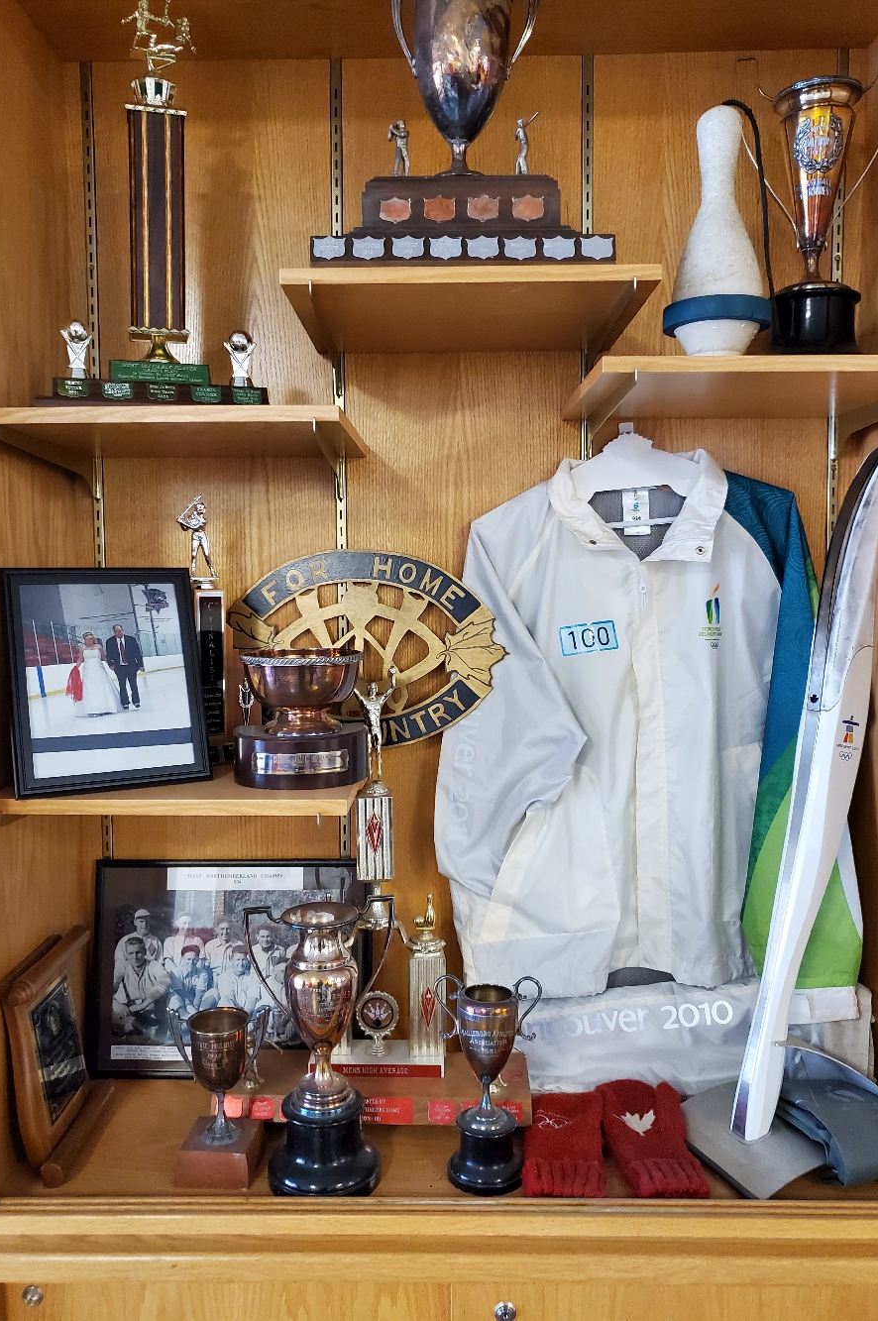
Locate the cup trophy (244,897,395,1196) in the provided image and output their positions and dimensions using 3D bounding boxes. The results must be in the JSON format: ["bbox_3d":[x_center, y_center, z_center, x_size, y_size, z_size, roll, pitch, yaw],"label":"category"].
[{"bbox_3d":[-0.146,0.456,1.210,0.187,0.341,0.137,-1,4,-3],"label":"cup trophy"}]

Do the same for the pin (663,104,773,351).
[{"bbox_3d":[0.340,-0.518,1.209,0.130,0.316,0.130,1,4,16],"label":"pin"}]

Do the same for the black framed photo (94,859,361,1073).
[{"bbox_3d":[-0.309,0.459,1.490,0.418,0.314,0.022,-2,-11,1],"label":"black framed photo"}]

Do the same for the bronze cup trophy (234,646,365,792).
[{"bbox_3d":[-0.186,0.075,1.343,0.180,0.169,0.174,-1,4,-5],"label":"bronze cup trophy"}]

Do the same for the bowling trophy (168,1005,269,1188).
[{"bbox_3d":[-0.269,0.525,1.217,0.125,0.204,0.088,0,4,-1],"label":"bowling trophy"}]

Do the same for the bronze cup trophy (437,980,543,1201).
[{"bbox_3d":[0.059,0.502,1.201,0.128,0.248,0.090,0,4,1],"label":"bronze cup trophy"}]

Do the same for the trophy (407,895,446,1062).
[{"bbox_3d":[-0.017,0.445,1.417,0.053,0.226,0.048,0,4,1],"label":"trophy"}]

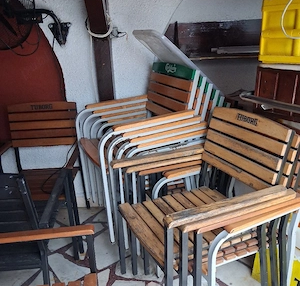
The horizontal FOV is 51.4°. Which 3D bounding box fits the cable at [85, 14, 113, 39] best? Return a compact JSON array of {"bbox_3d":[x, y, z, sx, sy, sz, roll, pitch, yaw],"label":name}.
[{"bbox_3d":[-0.347,-0.784,2.100,0.180,0.160,0.110,-3,17,-3],"label":"cable"}]

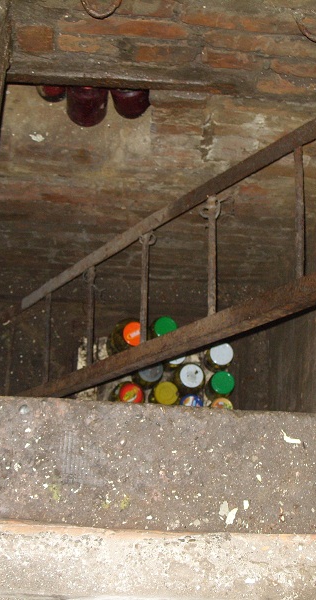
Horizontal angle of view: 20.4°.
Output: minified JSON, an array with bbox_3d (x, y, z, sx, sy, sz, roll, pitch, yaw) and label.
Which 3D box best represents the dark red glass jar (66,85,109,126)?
[{"bbox_3d":[-0.173,-0.510,2.193,0.104,0.168,0.104,0,76,-2],"label":"dark red glass jar"}]

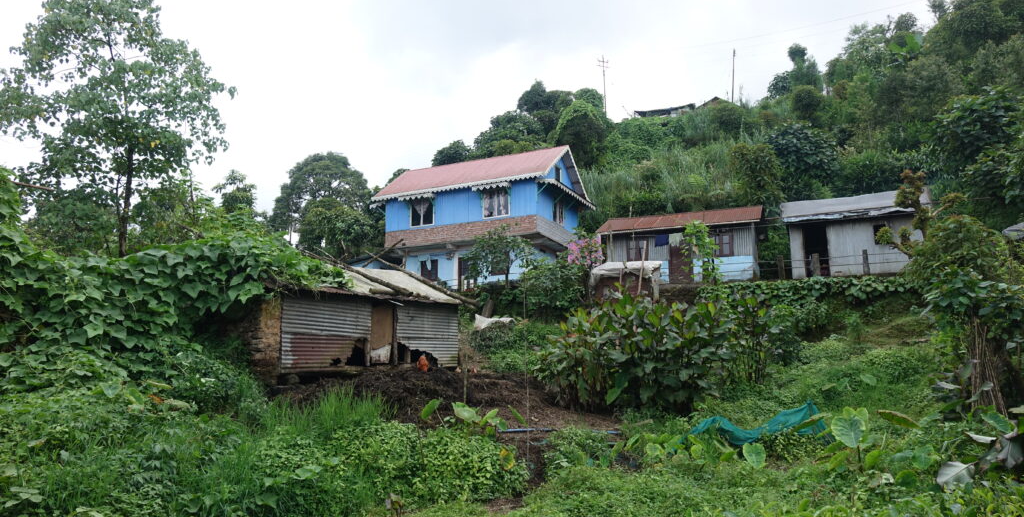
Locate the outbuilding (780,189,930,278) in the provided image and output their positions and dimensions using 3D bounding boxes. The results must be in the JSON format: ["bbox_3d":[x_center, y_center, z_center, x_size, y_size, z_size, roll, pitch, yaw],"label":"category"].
[{"bbox_3d":[12.755,-0.740,25.416,4.950,3.150,3.650,-5,-10,20],"label":"outbuilding"}]

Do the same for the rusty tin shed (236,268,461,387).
[{"bbox_3d":[-3.710,1.280,15.319,2.900,2.650,5.700,-7,-11,33],"label":"rusty tin shed"}]

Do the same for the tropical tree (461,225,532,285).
[{"bbox_3d":[-0.502,-0.037,25.400,2.625,2.431,2.400,-1,-9,0],"label":"tropical tree"}]

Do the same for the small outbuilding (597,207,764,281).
[{"bbox_3d":[6.802,-0.344,27.321,6.050,3.000,3.650,-4,-9,18],"label":"small outbuilding"}]

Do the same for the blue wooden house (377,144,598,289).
[{"bbox_3d":[-1.160,-1.379,30.960,8.350,6.300,6.400,-5,-10,23],"label":"blue wooden house"}]

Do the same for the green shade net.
[{"bbox_3d":[3.344,2.261,9.300,1.842,0.620,0.750,-1,-9,0],"label":"green shade net"}]

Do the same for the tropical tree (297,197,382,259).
[{"bbox_3d":[-8.290,-0.870,33.000,4.169,4.115,3.900,-1,-9,0],"label":"tropical tree"}]

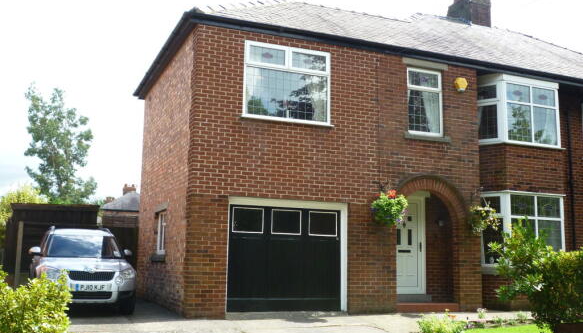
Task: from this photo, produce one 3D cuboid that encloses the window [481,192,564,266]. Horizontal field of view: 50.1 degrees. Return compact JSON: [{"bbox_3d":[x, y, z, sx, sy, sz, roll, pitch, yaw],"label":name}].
[{"bbox_3d":[5.441,1.498,14.292,2.515,1.717,0.630,5,-10,-22],"label":"window"}]

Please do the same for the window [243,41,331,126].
[{"bbox_3d":[-0.068,-1.582,11.941,1.768,1.434,0.100,4,-9,-22],"label":"window"}]

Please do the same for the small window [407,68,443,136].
[{"bbox_3d":[2.774,-1.336,13.139,0.899,1.424,0.100,4,-9,-22],"label":"small window"}]

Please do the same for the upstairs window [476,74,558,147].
[{"bbox_3d":[5.494,-1.221,14.715,2.515,1.599,0.630,5,-10,-22],"label":"upstairs window"}]

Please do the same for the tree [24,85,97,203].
[{"bbox_3d":[-11.126,0.699,29.981,3.400,9.414,3.400,5,-10,-22],"label":"tree"}]

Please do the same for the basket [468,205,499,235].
[{"bbox_3d":[4.068,1.125,13.096,0.640,0.620,0.620,5,-10,-22],"label":"basket"}]

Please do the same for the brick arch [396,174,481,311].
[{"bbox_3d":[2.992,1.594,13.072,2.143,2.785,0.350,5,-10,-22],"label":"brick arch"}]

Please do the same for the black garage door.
[{"bbox_3d":[-0.094,1.716,11.527,2.219,1.901,0.080,4,-9,-22],"label":"black garage door"}]

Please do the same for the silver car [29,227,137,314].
[{"bbox_3d":[-4.386,2.080,12.802,1.800,1.690,4.220,5,-9,-25],"label":"silver car"}]

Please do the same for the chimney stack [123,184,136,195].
[{"bbox_3d":[-14.398,2.109,55.324,1.142,0.935,0.800,4,-9,-22],"label":"chimney stack"}]

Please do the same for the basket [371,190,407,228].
[{"bbox_3d":[1.922,0.824,12.216,0.720,0.760,0.700,1,-9,0],"label":"basket"}]

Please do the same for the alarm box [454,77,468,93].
[{"bbox_3d":[3.735,-1.786,13.670,0.310,0.310,0.090,5,-10,-22],"label":"alarm box"}]

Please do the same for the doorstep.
[{"bbox_3d":[2.663,2.827,12.560,1.463,0.174,0.360,4,-9,-22],"label":"doorstep"}]

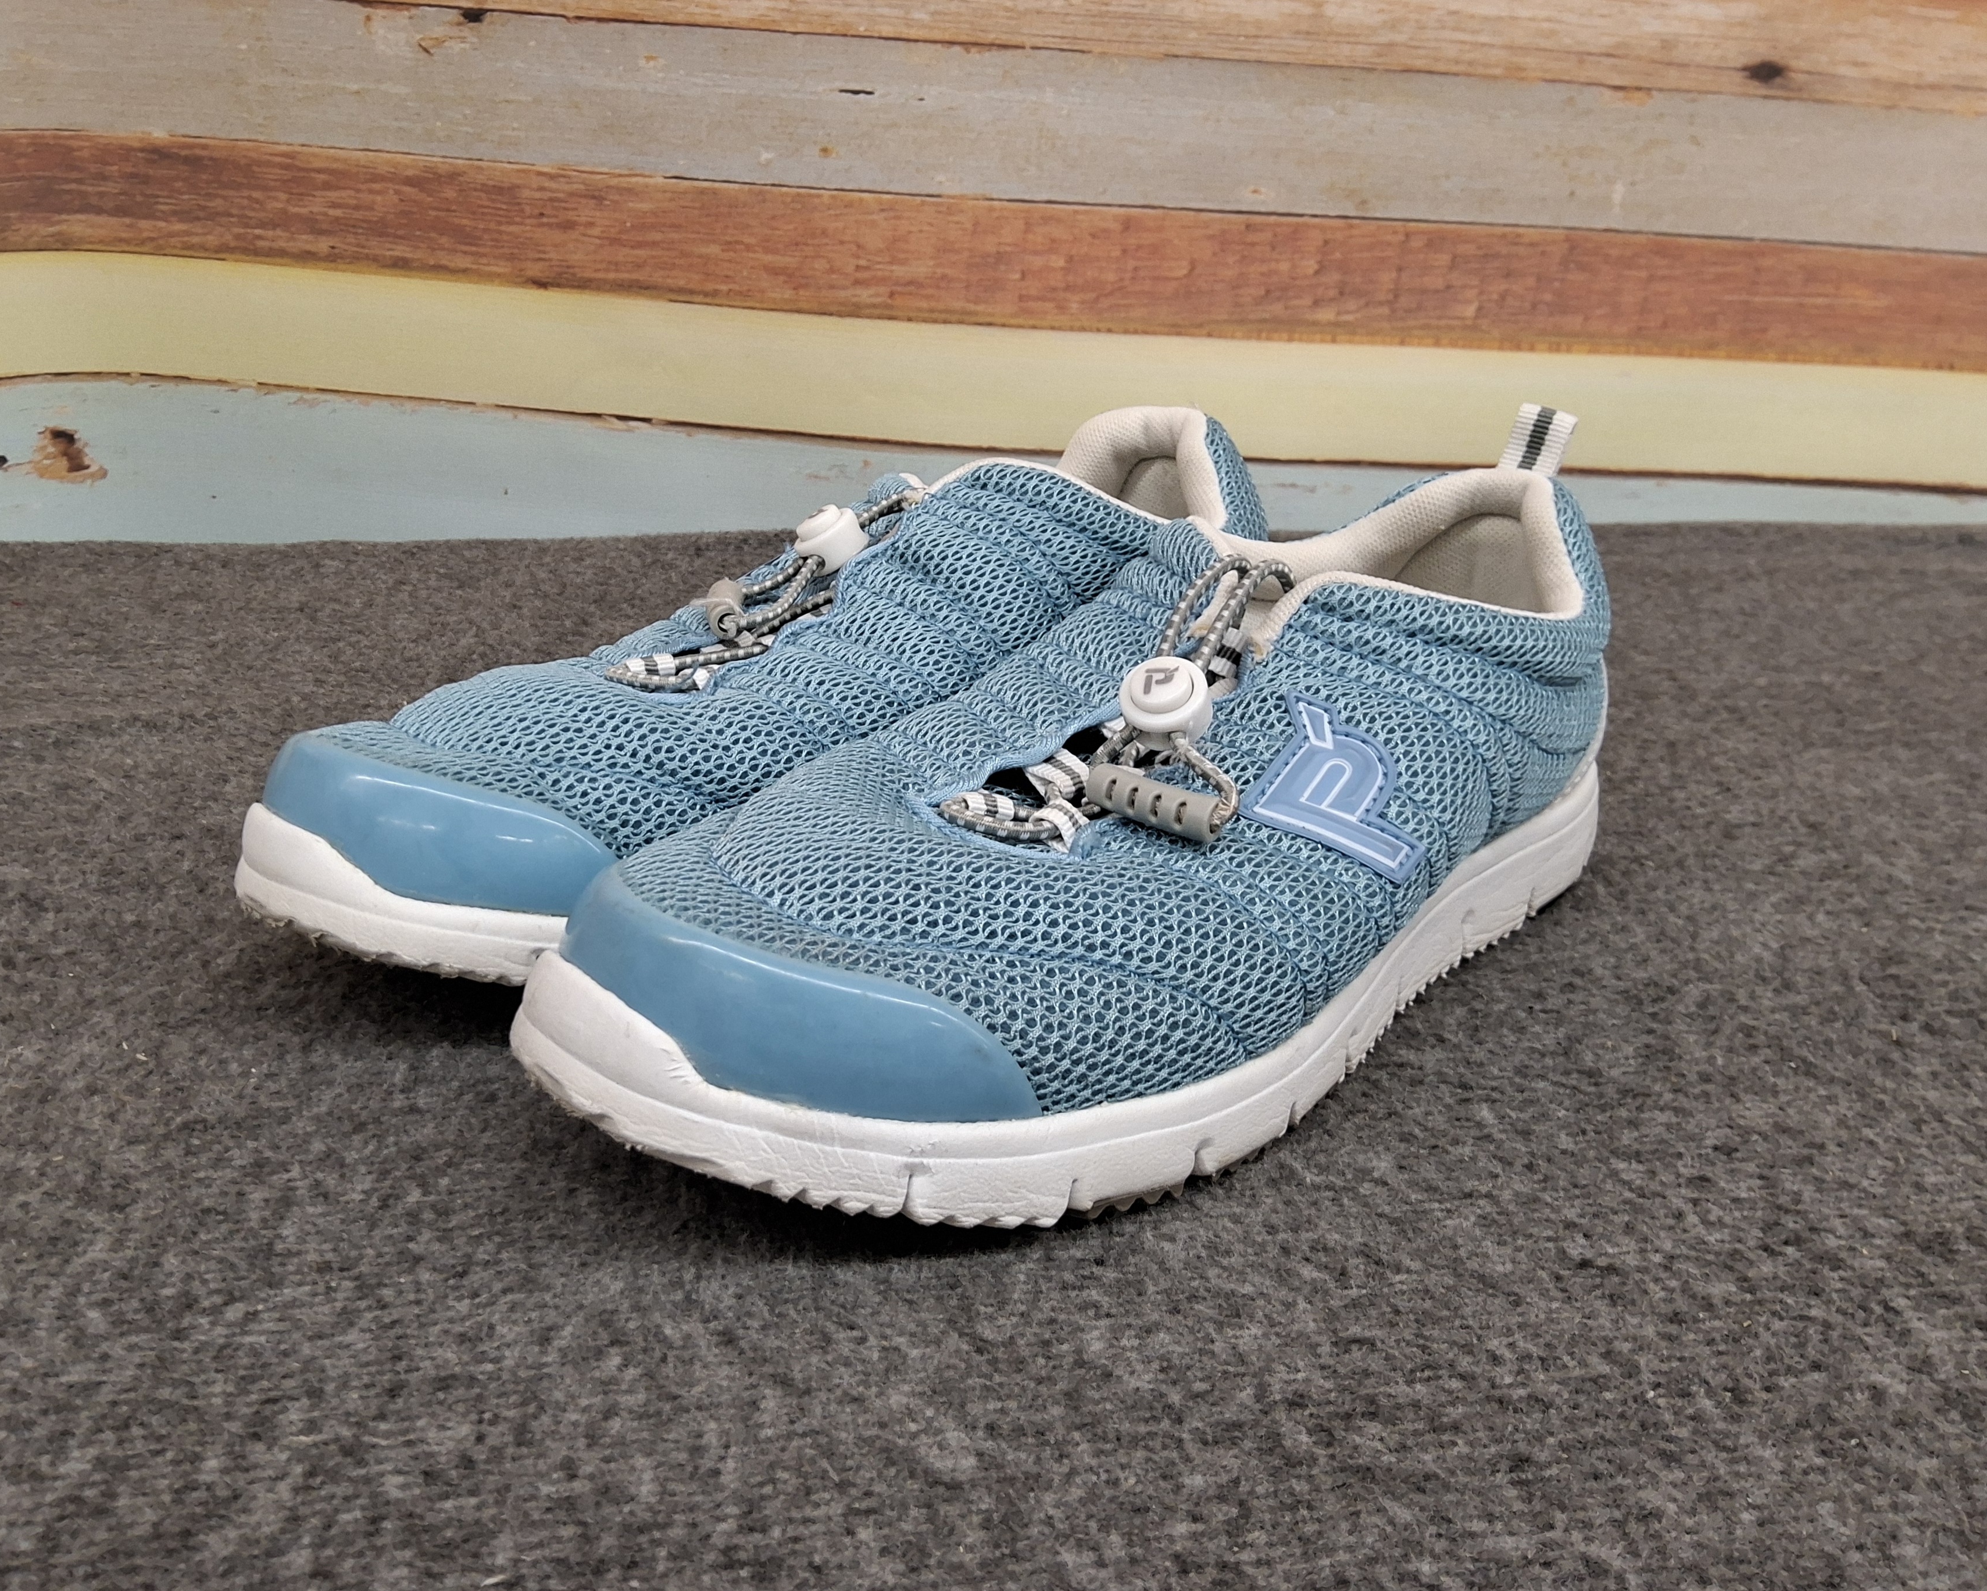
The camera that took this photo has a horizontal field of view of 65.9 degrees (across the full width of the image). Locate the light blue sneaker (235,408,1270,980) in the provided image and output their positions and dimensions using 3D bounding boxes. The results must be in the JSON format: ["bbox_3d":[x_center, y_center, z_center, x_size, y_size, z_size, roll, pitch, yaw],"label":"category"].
[{"bbox_3d":[-0.041,-0.035,0.366,0.270,0.093,0.103,-16,27,-35],"label":"light blue sneaker"}]

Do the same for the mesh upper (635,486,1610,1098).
[{"bbox_3d":[0.045,-0.016,0.301,0.251,0.072,0.099,-19,28,-39],"label":"mesh upper"}]

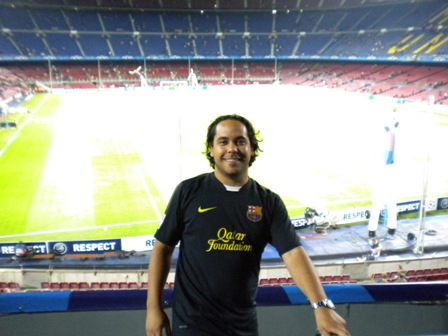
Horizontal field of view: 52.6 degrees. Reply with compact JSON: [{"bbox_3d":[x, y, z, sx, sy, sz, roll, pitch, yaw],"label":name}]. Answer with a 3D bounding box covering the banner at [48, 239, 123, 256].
[{"bbox_3d":[-7.641,4.400,25.154,3.930,0.820,0.150,-1,14,-7],"label":"banner"}]

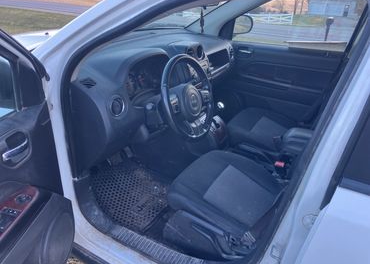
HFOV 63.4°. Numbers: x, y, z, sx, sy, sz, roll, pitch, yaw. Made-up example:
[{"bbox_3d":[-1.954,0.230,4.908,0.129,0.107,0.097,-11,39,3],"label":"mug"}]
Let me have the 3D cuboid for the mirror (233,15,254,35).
[{"bbox_3d":[0.437,-0.853,2.371,0.130,0.170,0.250,20,31,36],"label":"mirror"}]

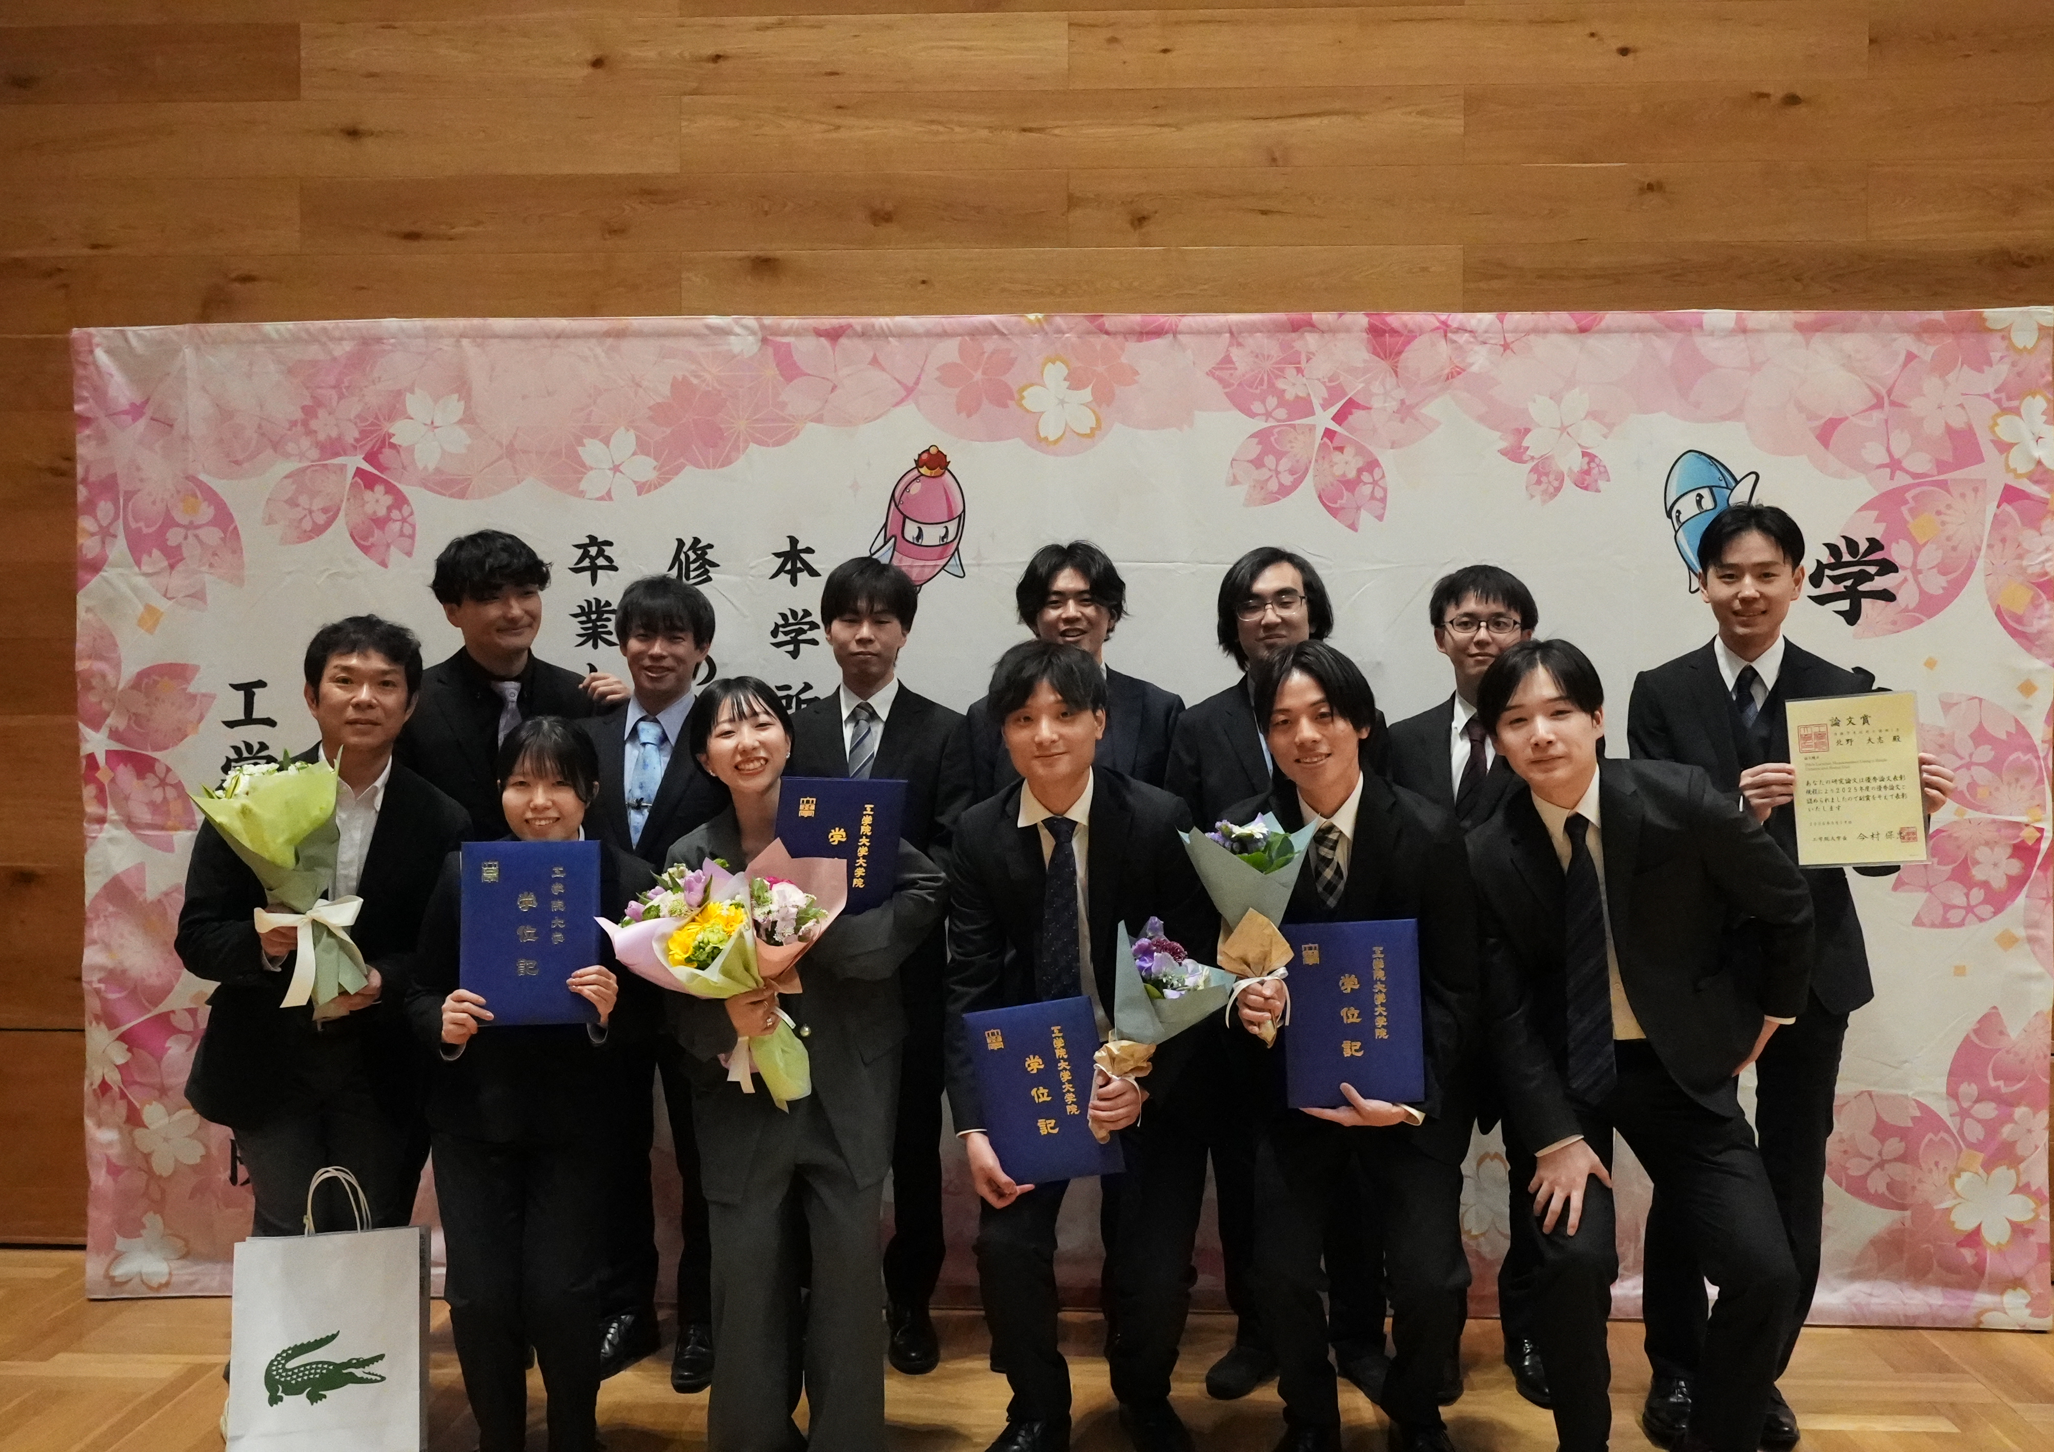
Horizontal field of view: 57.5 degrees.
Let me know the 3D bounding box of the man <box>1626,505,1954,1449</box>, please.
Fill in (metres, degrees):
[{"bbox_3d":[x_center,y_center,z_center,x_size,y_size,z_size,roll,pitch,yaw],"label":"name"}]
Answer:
[{"bbox_3d":[1.434,0.460,3.535,0.606,1.778,0.454,0,0,15],"label":"man"}]

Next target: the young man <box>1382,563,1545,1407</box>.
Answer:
[{"bbox_3d":[0.931,0.510,3.838,0.505,1.687,0.333,0,0,10],"label":"young man"}]

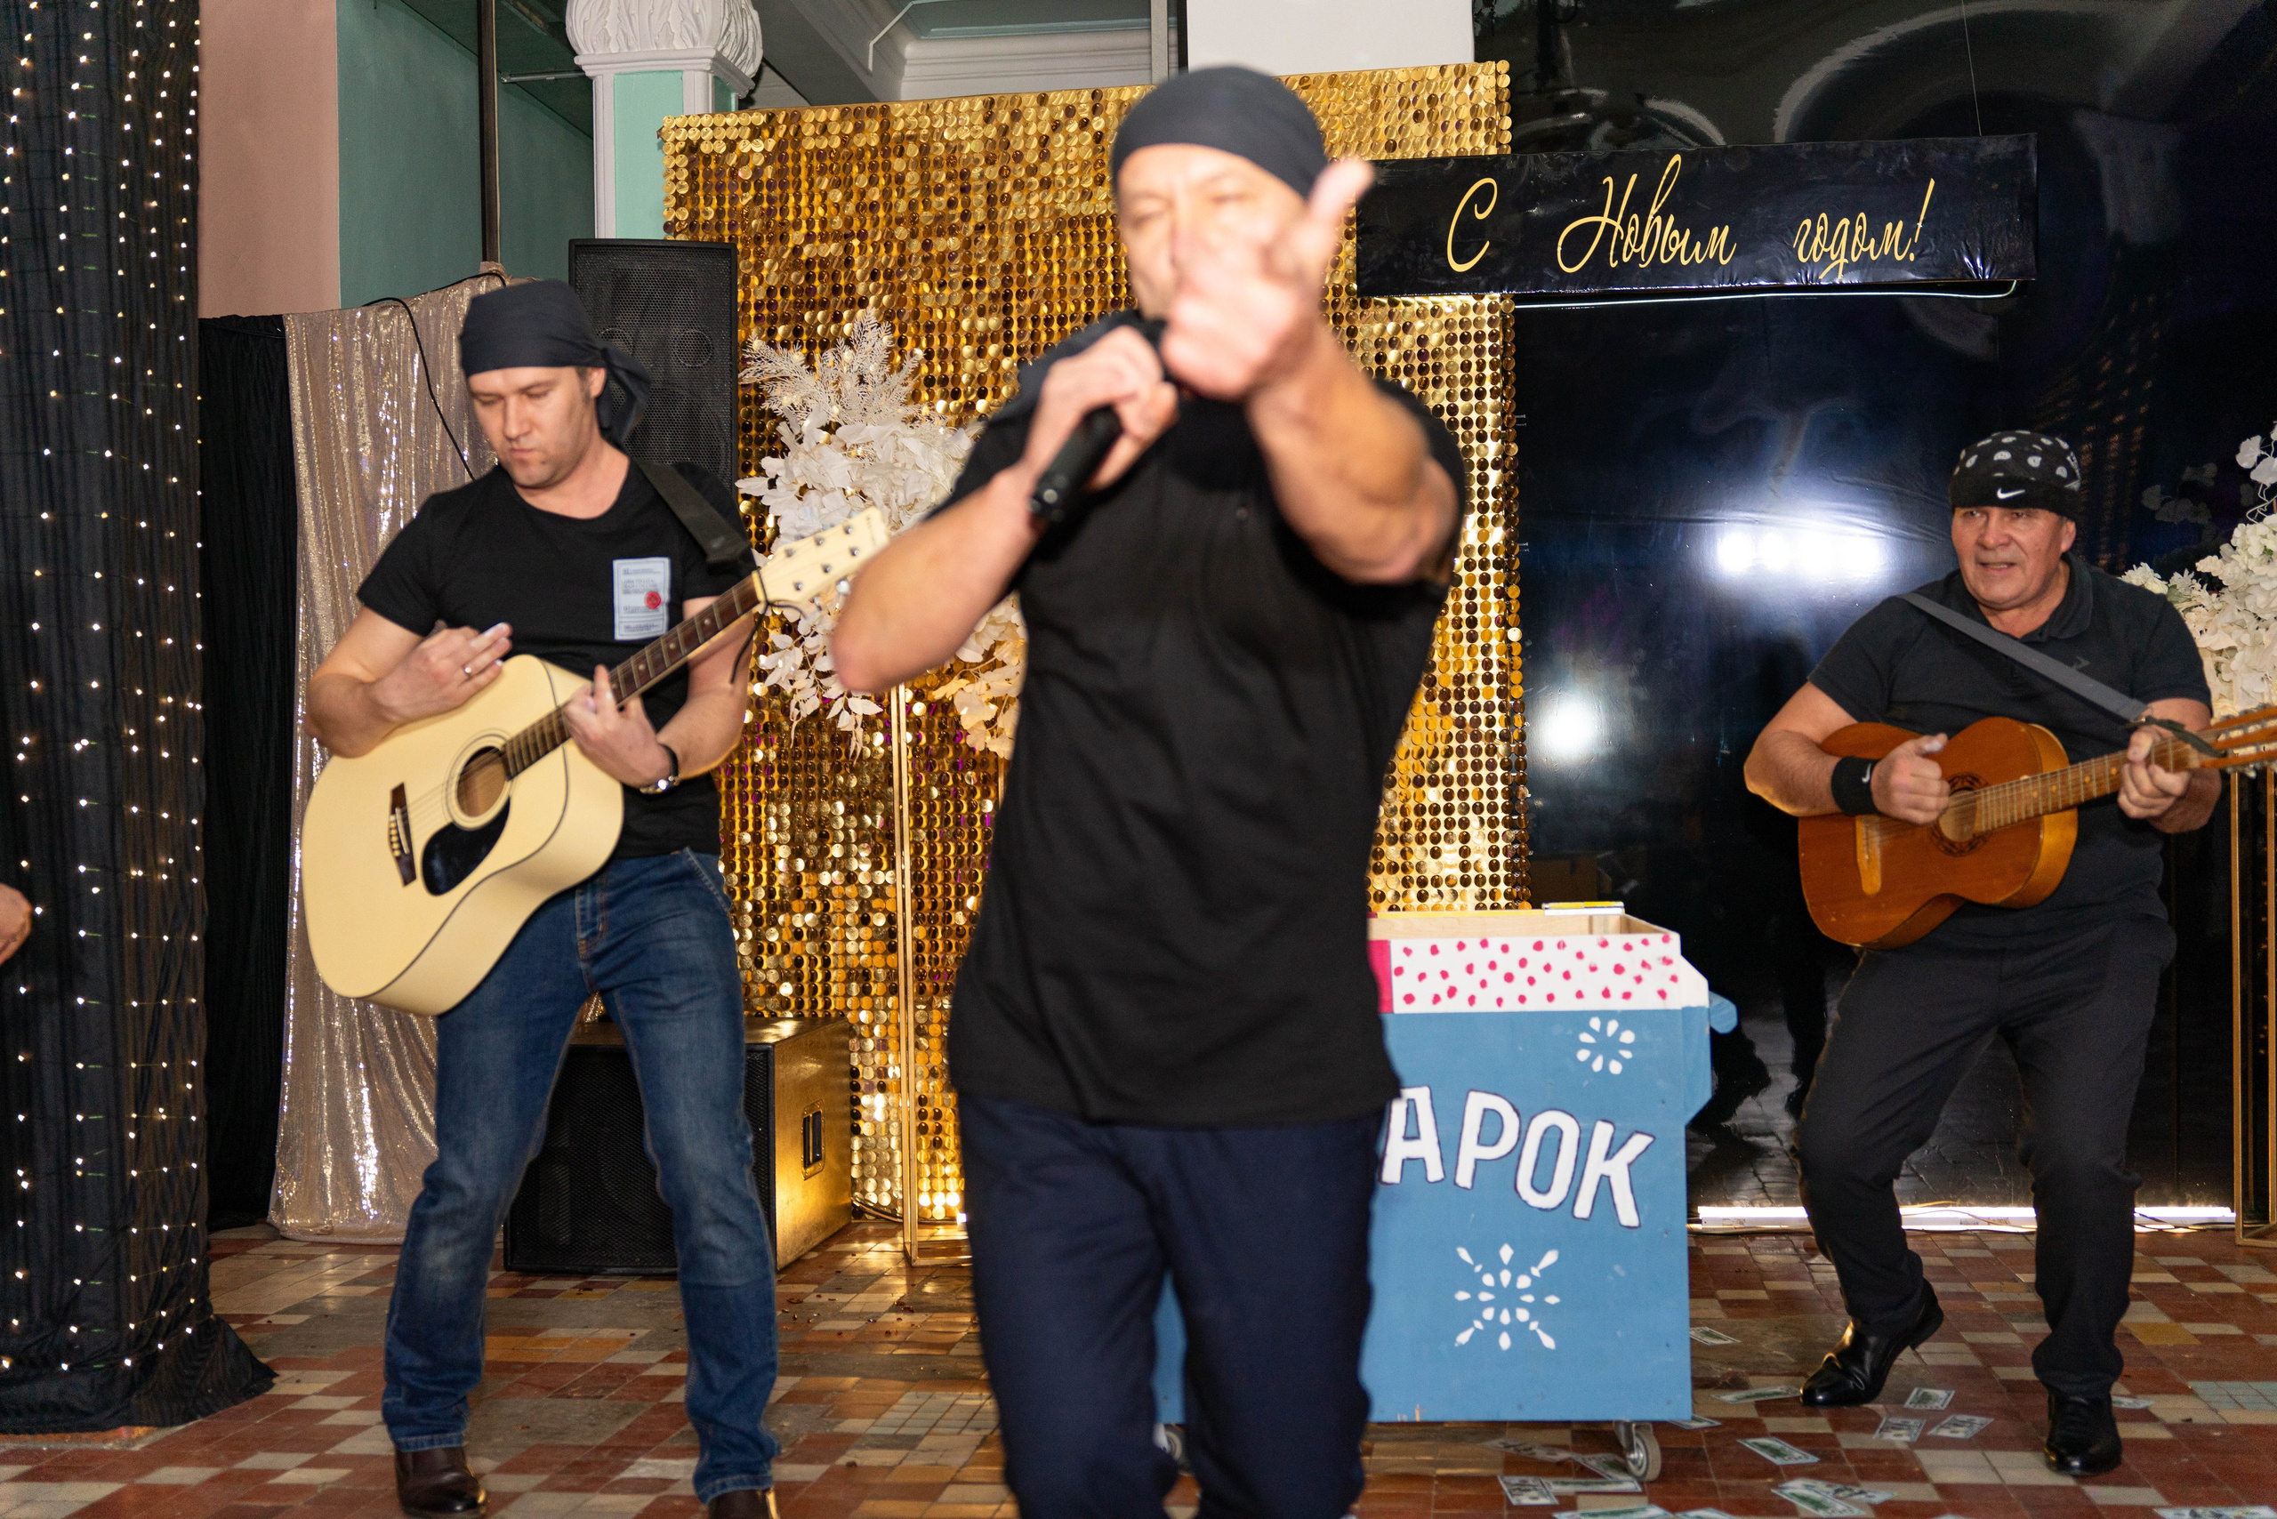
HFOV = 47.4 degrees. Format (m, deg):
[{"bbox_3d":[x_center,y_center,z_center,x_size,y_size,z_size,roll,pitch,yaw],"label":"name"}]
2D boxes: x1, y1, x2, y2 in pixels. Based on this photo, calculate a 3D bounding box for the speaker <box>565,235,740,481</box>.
[{"bbox_3d":[-1.152,-0.836,6.176,0.394,0.707,0.384,-1,-1,-12],"label":"speaker"}]

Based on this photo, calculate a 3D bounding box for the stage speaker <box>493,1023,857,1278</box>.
[{"bbox_3d":[-1.071,0.897,6.141,0.626,0.500,0.707,-2,-1,9],"label":"stage speaker"}]

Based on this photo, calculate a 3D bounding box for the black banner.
[{"bbox_3d":[1.259,-1.228,5.913,1.525,0.328,0.061,-1,-1,7],"label":"black banner"}]

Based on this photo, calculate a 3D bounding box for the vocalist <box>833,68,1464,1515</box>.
[{"bbox_3d":[0.017,0.228,2.136,0.525,1.601,0.646,-1,-1,3],"label":"vocalist"}]

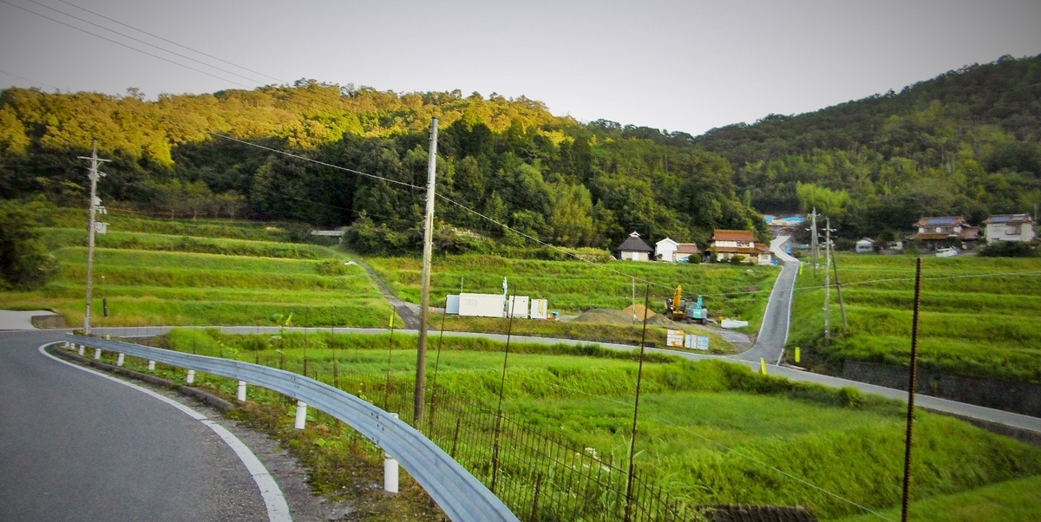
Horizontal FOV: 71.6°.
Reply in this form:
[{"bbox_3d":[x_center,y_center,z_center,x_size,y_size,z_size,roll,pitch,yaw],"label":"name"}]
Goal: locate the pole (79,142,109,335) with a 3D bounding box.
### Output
[{"bbox_3d":[-22.134,-1.194,37.300,1.500,10.012,0.600,2,-4,-25],"label":"pole"}]

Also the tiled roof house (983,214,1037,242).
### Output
[{"bbox_3d":[108.558,-6.635,160.000,9.400,7.200,7.500,-1,-4,35],"label":"tiled roof house"}]

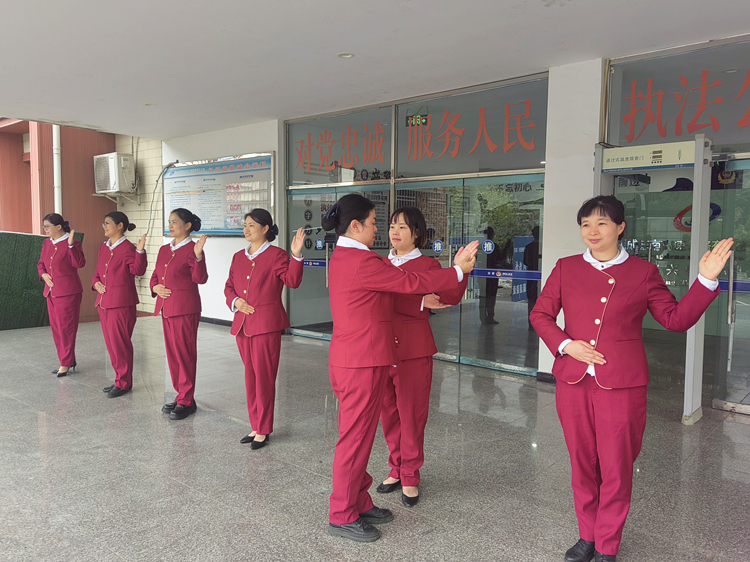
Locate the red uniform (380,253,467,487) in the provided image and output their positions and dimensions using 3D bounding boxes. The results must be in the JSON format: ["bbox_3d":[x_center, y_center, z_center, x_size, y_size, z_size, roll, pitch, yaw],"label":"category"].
[{"bbox_3d":[0.190,0.493,3.118,0.580,1.280,0.380,3,4,28],"label":"red uniform"}]

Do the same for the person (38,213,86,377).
[{"bbox_3d":[-3.249,0.140,6.033,0.590,1.630,0.380,2,4,26],"label":"person"}]

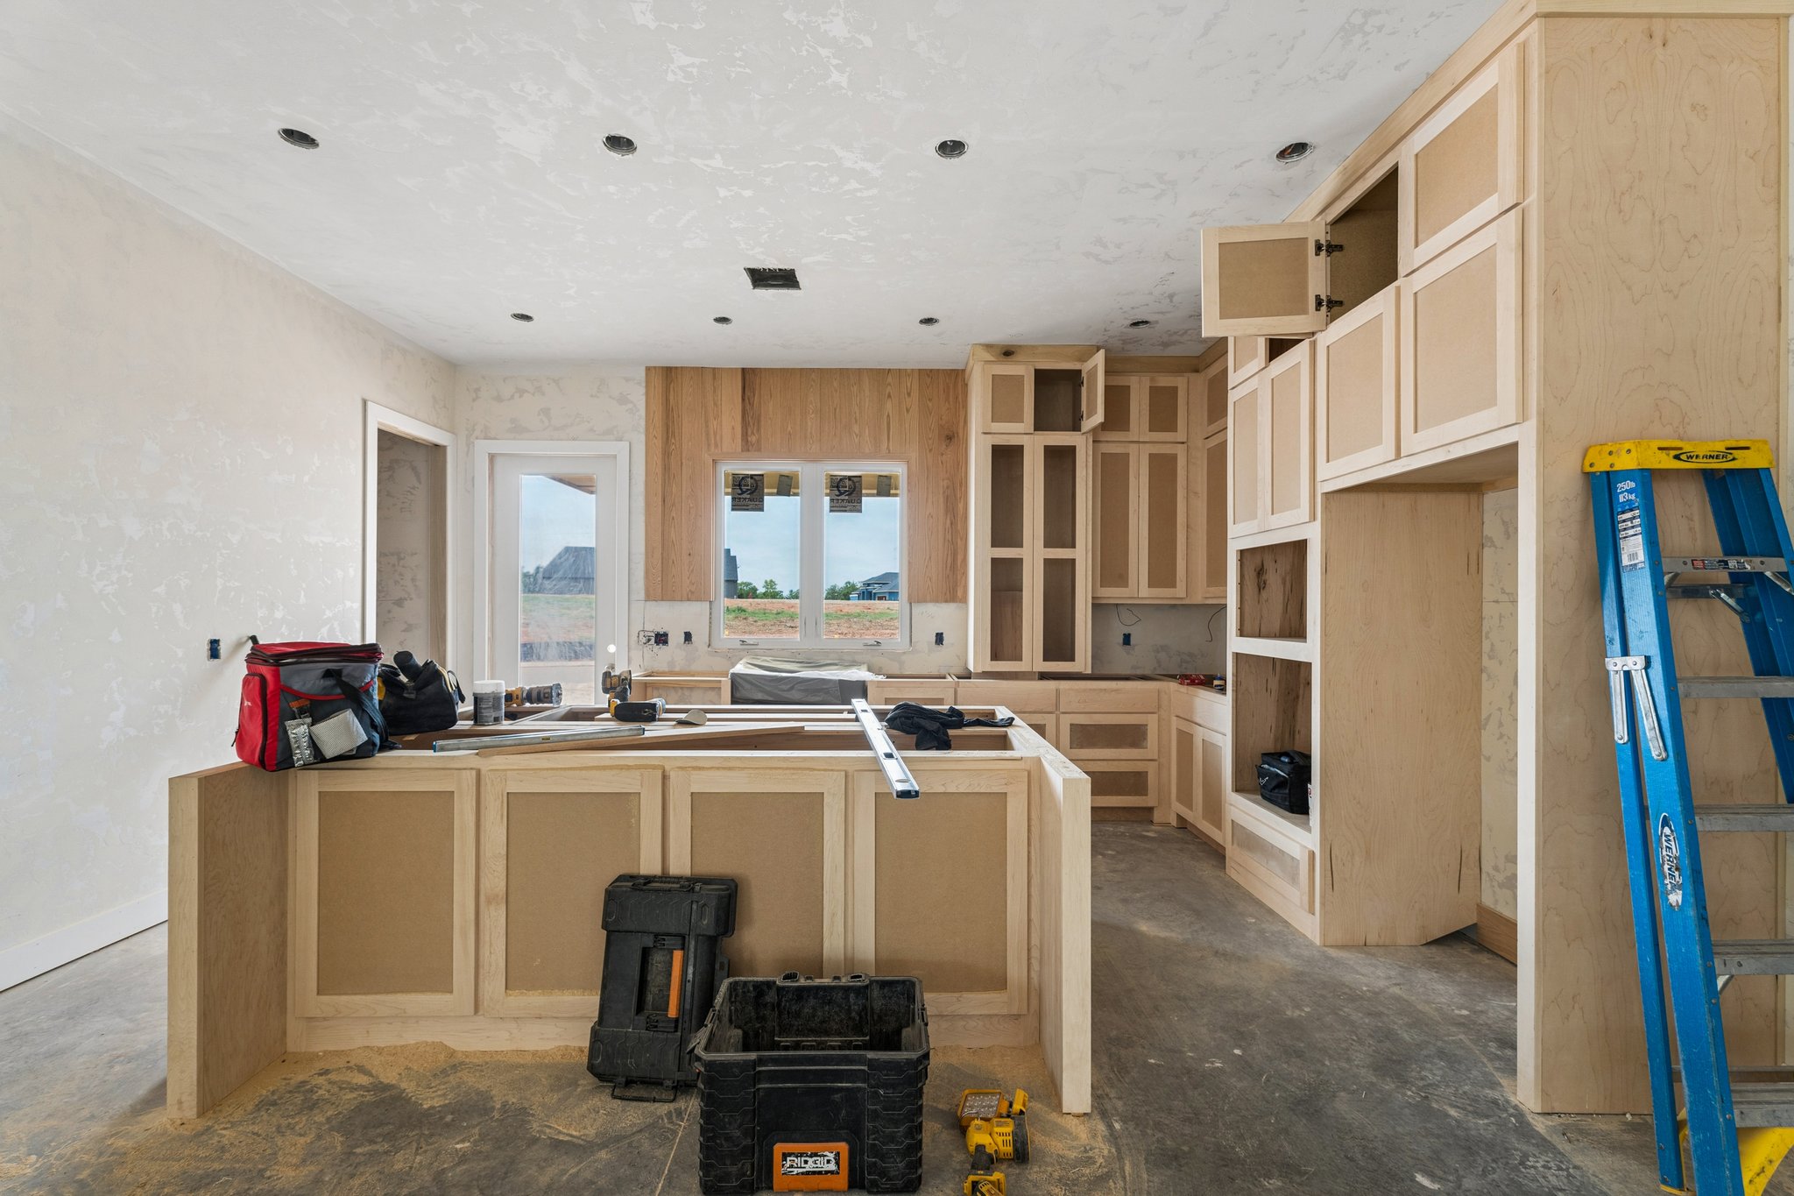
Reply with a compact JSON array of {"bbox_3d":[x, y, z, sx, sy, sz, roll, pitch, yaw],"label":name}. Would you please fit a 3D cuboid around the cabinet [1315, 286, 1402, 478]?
[{"bbox_3d":[2.009,-0.760,2.748,0.645,0.591,0.466,0,0,0],"label":"cabinet"}]

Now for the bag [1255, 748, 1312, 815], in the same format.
[{"bbox_3d":[1.880,0.866,3.559,0.230,0.240,0.279,0,0,-1],"label":"bag"}]

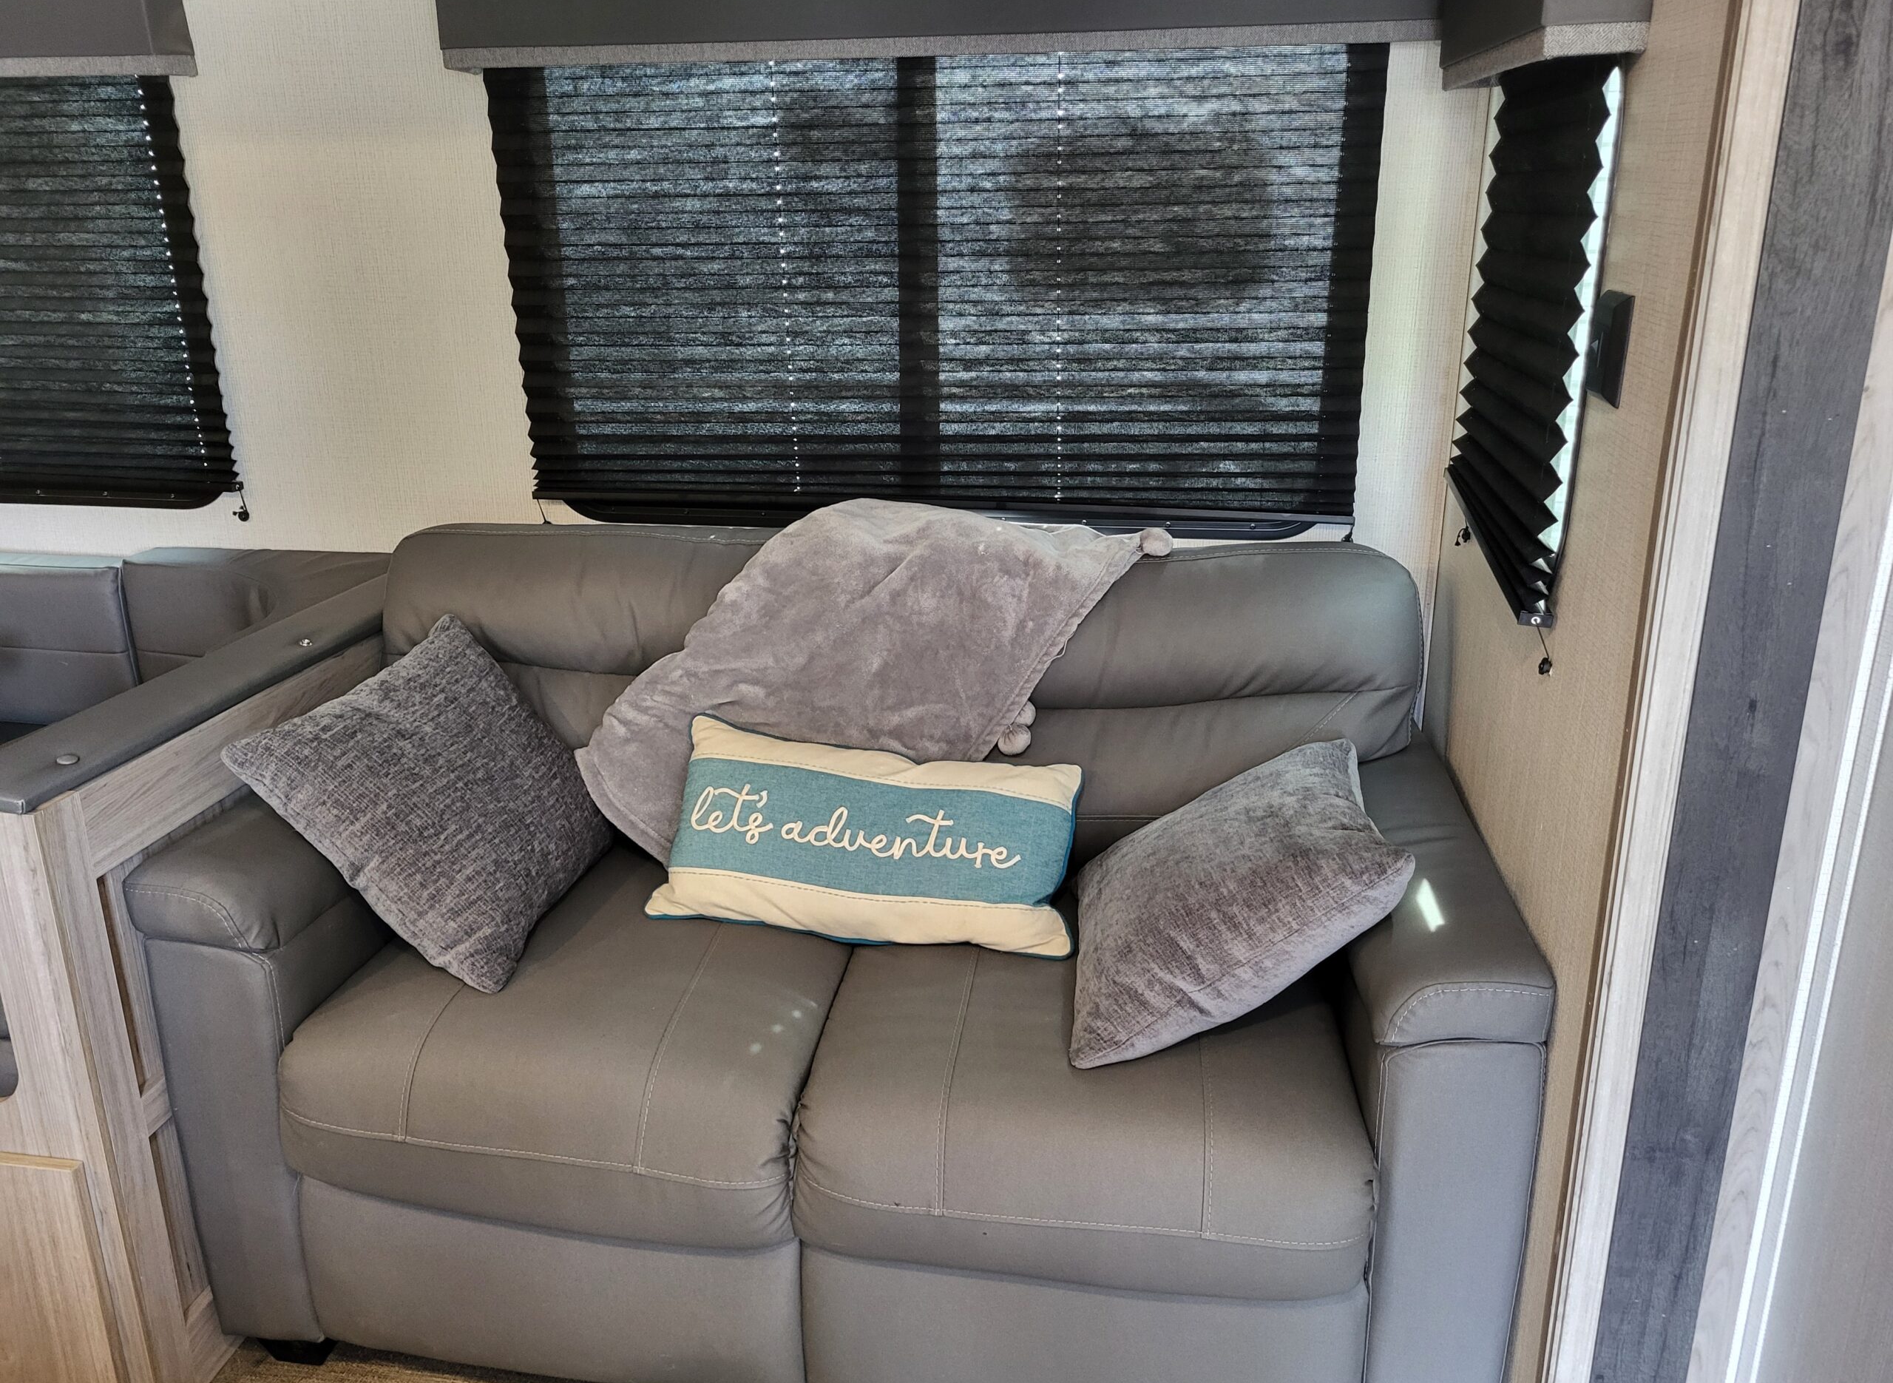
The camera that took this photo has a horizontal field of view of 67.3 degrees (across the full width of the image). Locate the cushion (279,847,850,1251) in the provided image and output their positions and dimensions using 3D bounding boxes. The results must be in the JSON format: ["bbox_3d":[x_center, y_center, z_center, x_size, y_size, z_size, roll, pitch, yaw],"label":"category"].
[{"bbox_3d":[-0.411,0.405,1.809,0.594,0.206,0.575,2,18,10],"label":"cushion"}]

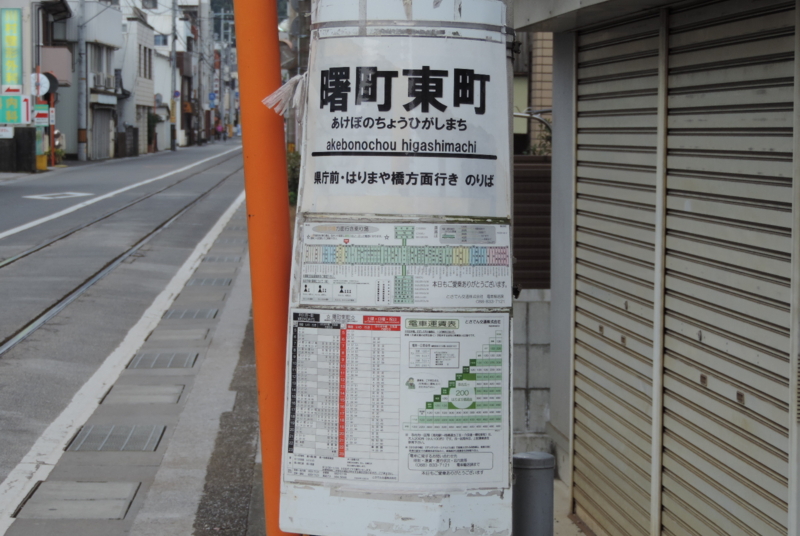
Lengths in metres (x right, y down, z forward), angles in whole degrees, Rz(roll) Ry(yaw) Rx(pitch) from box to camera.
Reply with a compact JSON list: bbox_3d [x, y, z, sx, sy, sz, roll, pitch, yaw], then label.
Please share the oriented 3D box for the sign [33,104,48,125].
[{"bbox_3d":[-11.507,-4.902,78.000,0.450,0.670,0.050,0,3,-4],"label":"sign"}]

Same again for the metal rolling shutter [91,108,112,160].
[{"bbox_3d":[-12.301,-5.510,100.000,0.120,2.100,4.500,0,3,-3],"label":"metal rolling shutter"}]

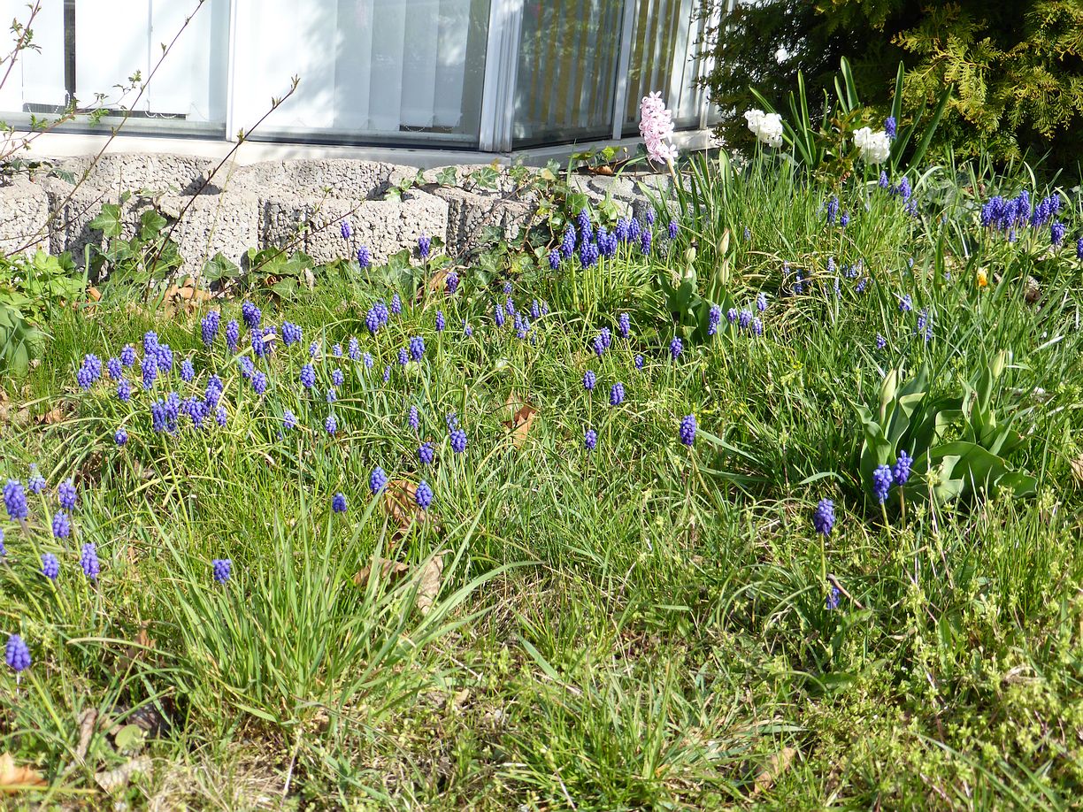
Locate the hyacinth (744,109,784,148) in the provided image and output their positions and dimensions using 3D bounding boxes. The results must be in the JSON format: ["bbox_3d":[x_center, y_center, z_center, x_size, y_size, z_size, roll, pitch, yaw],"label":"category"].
[{"bbox_3d":[0.495,-0.619,3.200,0.086,0.082,0.072,6,17,0],"label":"hyacinth"}]

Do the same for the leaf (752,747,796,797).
[{"bbox_3d":[0.192,0.302,1.190,0.036,0.026,0.040,6,17,0],"label":"leaf"}]

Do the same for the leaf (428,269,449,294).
[{"bbox_3d":[-0.190,-0.229,2.650,0.045,0.040,0.032,6,17,0],"label":"leaf"}]

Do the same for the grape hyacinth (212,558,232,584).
[{"bbox_3d":[-0.284,0.147,1.280,0.017,0.023,0.017,0,18,0],"label":"grape hyacinth"}]

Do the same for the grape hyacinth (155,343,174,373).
[{"bbox_3d":[-0.487,-0.062,1.860,0.019,0.036,0.019,-9,16,0],"label":"grape hyacinth"}]

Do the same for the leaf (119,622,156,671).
[{"bbox_3d":[-0.356,0.212,1.270,0.034,0.034,0.030,6,17,0],"label":"leaf"}]

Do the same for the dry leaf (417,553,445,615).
[{"bbox_3d":[-0.111,0.179,1.440,0.031,0.048,0.040,6,17,0],"label":"dry leaf"}]

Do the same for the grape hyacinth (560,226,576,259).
[{"bbox_3d":[0.047,-0.295,2.600,0.023,0.053,0.023,6,17,0],"label":"grape hyacinth"}]

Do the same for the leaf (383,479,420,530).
[{"bbox_3d":[-0.162,0.113,1.660,0.046,0.048,0.040,6,17,0],"label":"leaf"}]

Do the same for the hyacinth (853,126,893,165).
[{"bbox_3d":[0.725,-0.570,3.150,0.082,0.080,0.072,6,17,0],"label":"hyacinth"}]

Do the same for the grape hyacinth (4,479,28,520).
[{"bbox_3d":[-0.496,0.089,1.360,0.022,0.037,0.022,-7,16,0],"label":"grape hyacinth"}]

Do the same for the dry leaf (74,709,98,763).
[{"bbox_3d":[-0.361,0.262,1.140,0.020,0.030,0.030,6,17,0],"label":"dry leaf"}]

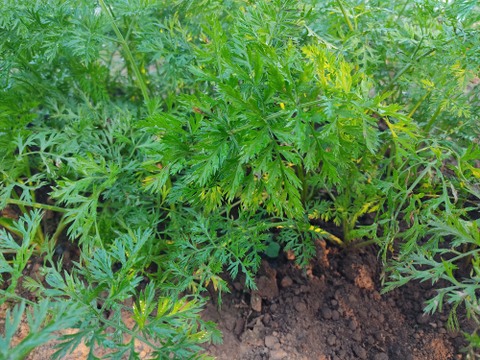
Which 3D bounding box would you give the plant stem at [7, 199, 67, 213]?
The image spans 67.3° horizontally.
[{"bbox_3d":[-0.282,0.036,0.500,0.094,0.006,0.006,7,38,9],"label":"plant stem"}]

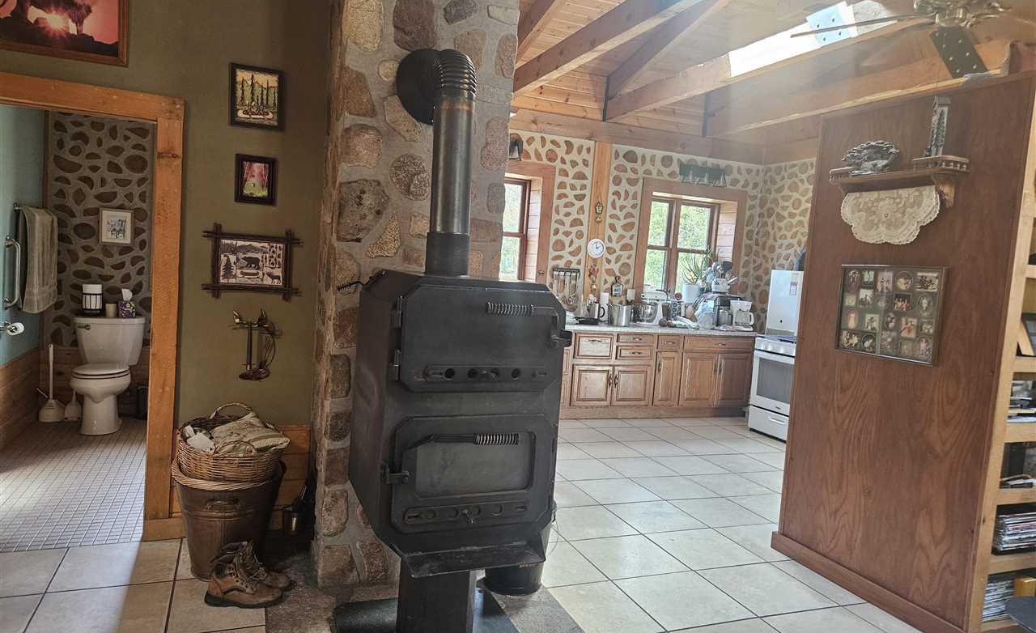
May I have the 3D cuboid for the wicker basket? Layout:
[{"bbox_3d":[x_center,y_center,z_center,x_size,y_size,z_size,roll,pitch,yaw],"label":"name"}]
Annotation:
[{"bbox_3d":[-1.269,0.564,3.037,0.455,0.220,0.510,2,4,-22],"label":"wicker basket"}]

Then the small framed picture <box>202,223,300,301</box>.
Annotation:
[{"bbox_3d":[-1.302,-0.263,3.384,0.462,0.355,0.030,2,4,-22],"label":"small framed picture"}]

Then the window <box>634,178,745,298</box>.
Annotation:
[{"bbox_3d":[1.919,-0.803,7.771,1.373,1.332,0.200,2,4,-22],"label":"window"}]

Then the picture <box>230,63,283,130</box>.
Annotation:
[{"bbox_3d":[-1.258,-1.057,3.324,0.239,0.284,0.024,2,4,-22],"label":"picture"}]

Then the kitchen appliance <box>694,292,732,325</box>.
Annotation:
[{"bbox_3d":[2.149,-0.051,7.609,0.300,0.340,0.280,2,4,-22],"label":"kitchen appliance"}]

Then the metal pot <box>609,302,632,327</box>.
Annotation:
[{"bbox_3d":[1.022,-0.003,6.922,0.215,0.205,0.215,4,4,0],"label":"metal pot"}]

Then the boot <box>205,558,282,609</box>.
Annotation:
[{"bbox_3d":[-1.102,1.063,2.781,0.305,0.190,0.115,3,4,-12],"label":"boot"}]

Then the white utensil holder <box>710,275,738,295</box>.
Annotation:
[{"bbox_3d":[2.230,-0.344,7.510,0.270,0.190,0.200,2,4,-22],"label":"white utensil holder"}]

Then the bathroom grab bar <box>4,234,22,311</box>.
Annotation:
[{"bbox_3d":[-3.324,-0.291,4.539,0.085,0.480,0.070,2,4,-22],"label":"bathroom grab bar"}]

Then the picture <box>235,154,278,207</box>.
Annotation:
[{"bbox_3d":[-1.277,-0.666,3.355,0.183,0.227,0.024,2,4,-22],"label":"picture"}]

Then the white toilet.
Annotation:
[{"bbox_3d":[-3.067,0.443,5.122,0.475,0.805,0.735,2,4,-22],"label":"white toilet"}]

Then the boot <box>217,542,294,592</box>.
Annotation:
[{"bbox_3d":[-1.091,1.049,2.892,0.305,0.200,0.115,4,4,-5],"label":"boot"}]

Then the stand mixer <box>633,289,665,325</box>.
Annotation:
[{"bbox_3d":[1.413,-0.099,7.304,0.360,0.365,0.220,4,4,-6],"label":"stand mixer"}]

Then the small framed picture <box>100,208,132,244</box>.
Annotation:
[{"bbox_3d":[-3.164,-0.706,5.434,0.235,0.280,0.022,2,4,-22],"label":"small framed picture"}]

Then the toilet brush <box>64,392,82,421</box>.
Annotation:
[{"bbox_3d":[-3.451,0.623,5.366,0.140,0.360,0.135,2,4,-22],"label":"toilet brush"}]

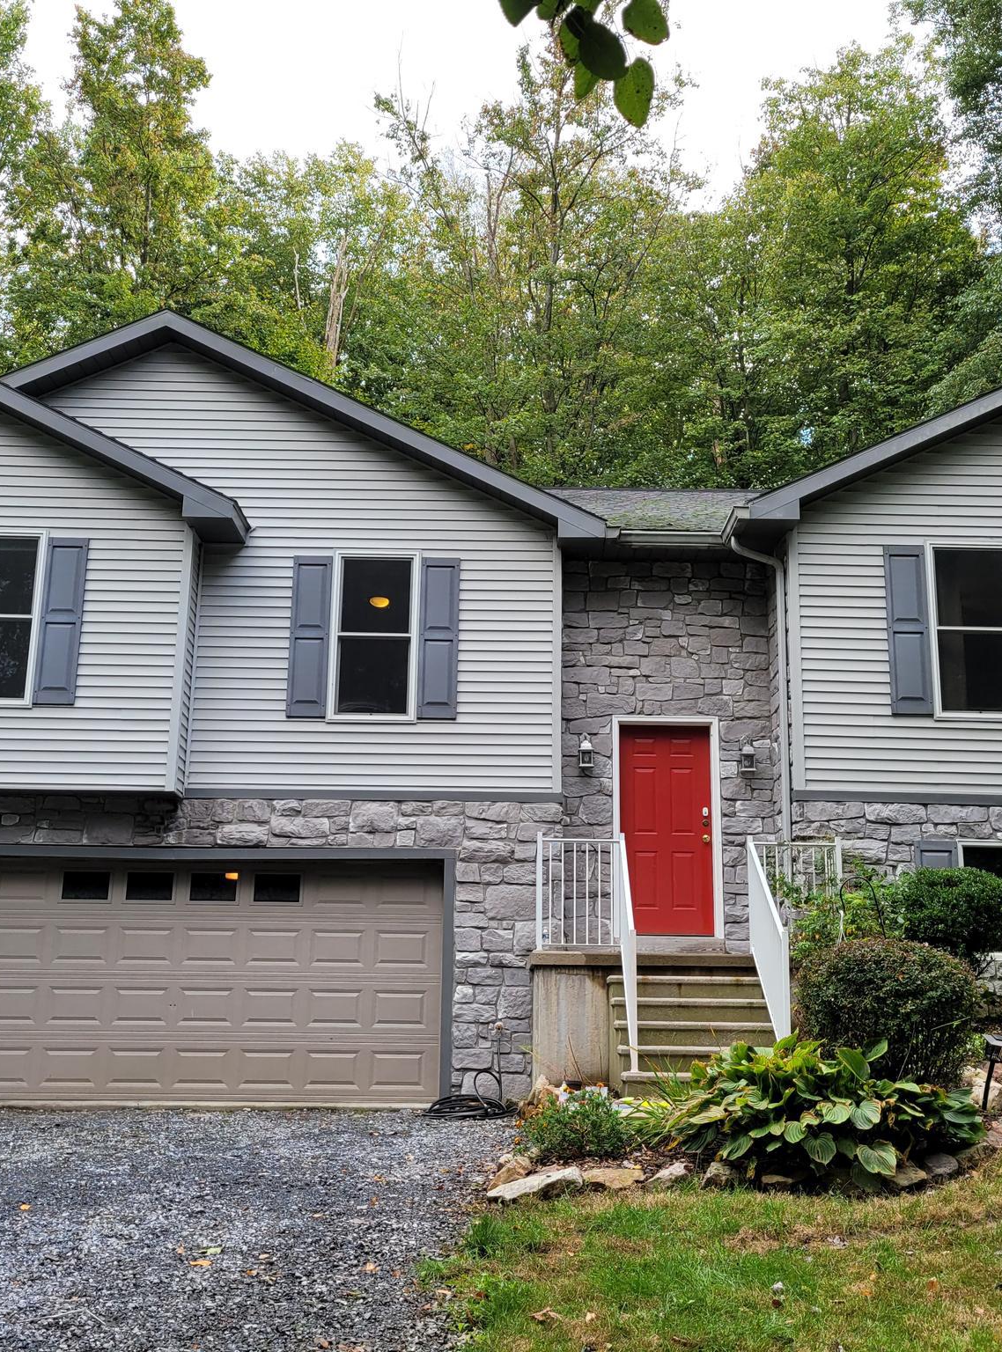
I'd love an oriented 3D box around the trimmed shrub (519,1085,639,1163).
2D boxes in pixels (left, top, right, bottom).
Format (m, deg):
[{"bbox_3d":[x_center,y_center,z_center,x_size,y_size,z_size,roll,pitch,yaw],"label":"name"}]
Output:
[{"bbox_3d":[0.495,2.814,8.493,0.730,0.450,0.650,1,-13,-1],"label":"trimmed shrub"}]

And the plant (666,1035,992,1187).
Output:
[{"bbox_3d":[1.717,2.321,7.353,1.620,0.620,1.200,1,-13,-1],"label":"plant"}]

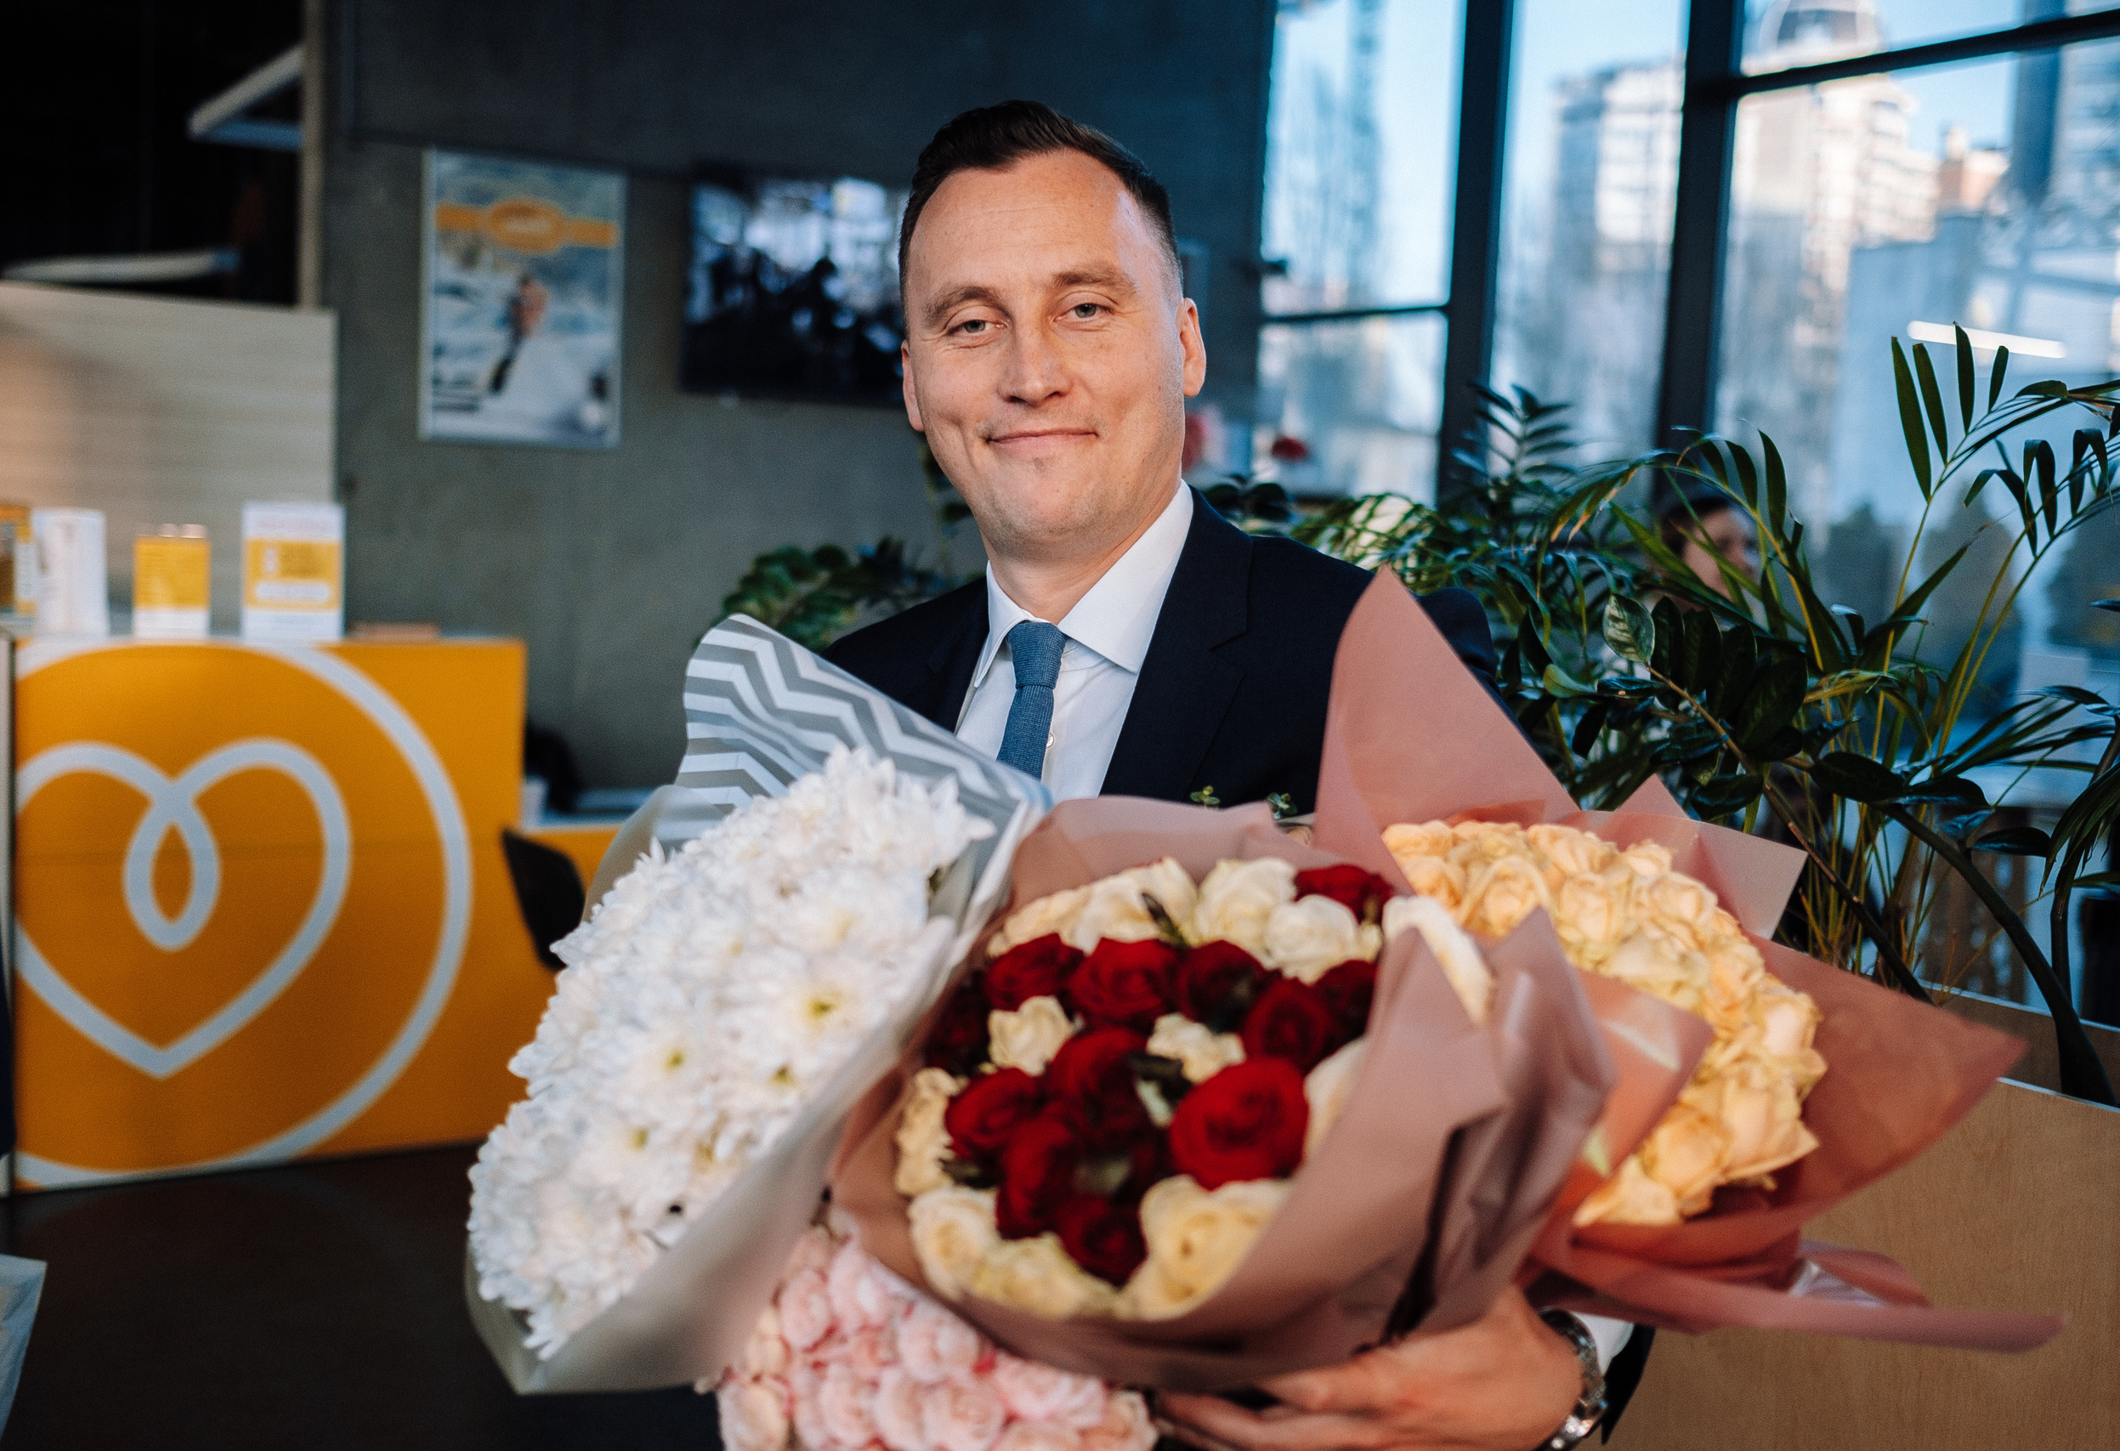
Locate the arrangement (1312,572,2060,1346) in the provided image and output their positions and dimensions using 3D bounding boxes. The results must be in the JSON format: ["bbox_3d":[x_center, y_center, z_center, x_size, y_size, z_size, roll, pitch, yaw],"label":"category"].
[{"bbox_3d":[0.283,0.138,0.990,0.370,0.360,0.330,-3,47,-23],"label":"arrangement"}]

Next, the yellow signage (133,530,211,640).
[{"bbox_3d":[-1.937,-0.305,4.598,0.160,0.225,0.070,-1,7,-32],"label":"yellow signage"}]

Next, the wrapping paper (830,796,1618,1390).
[{"bbox_3d":[0.077,0.180,0.930,0.330,0.320,0.280,-8,45,12],"label":"wrapping paper"}]

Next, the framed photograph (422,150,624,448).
[{"bbox_3d":[-1.612,-1.265,6.350,0.615,0.835,0.030,-1,7,-32],"label":"framed photograph"}]

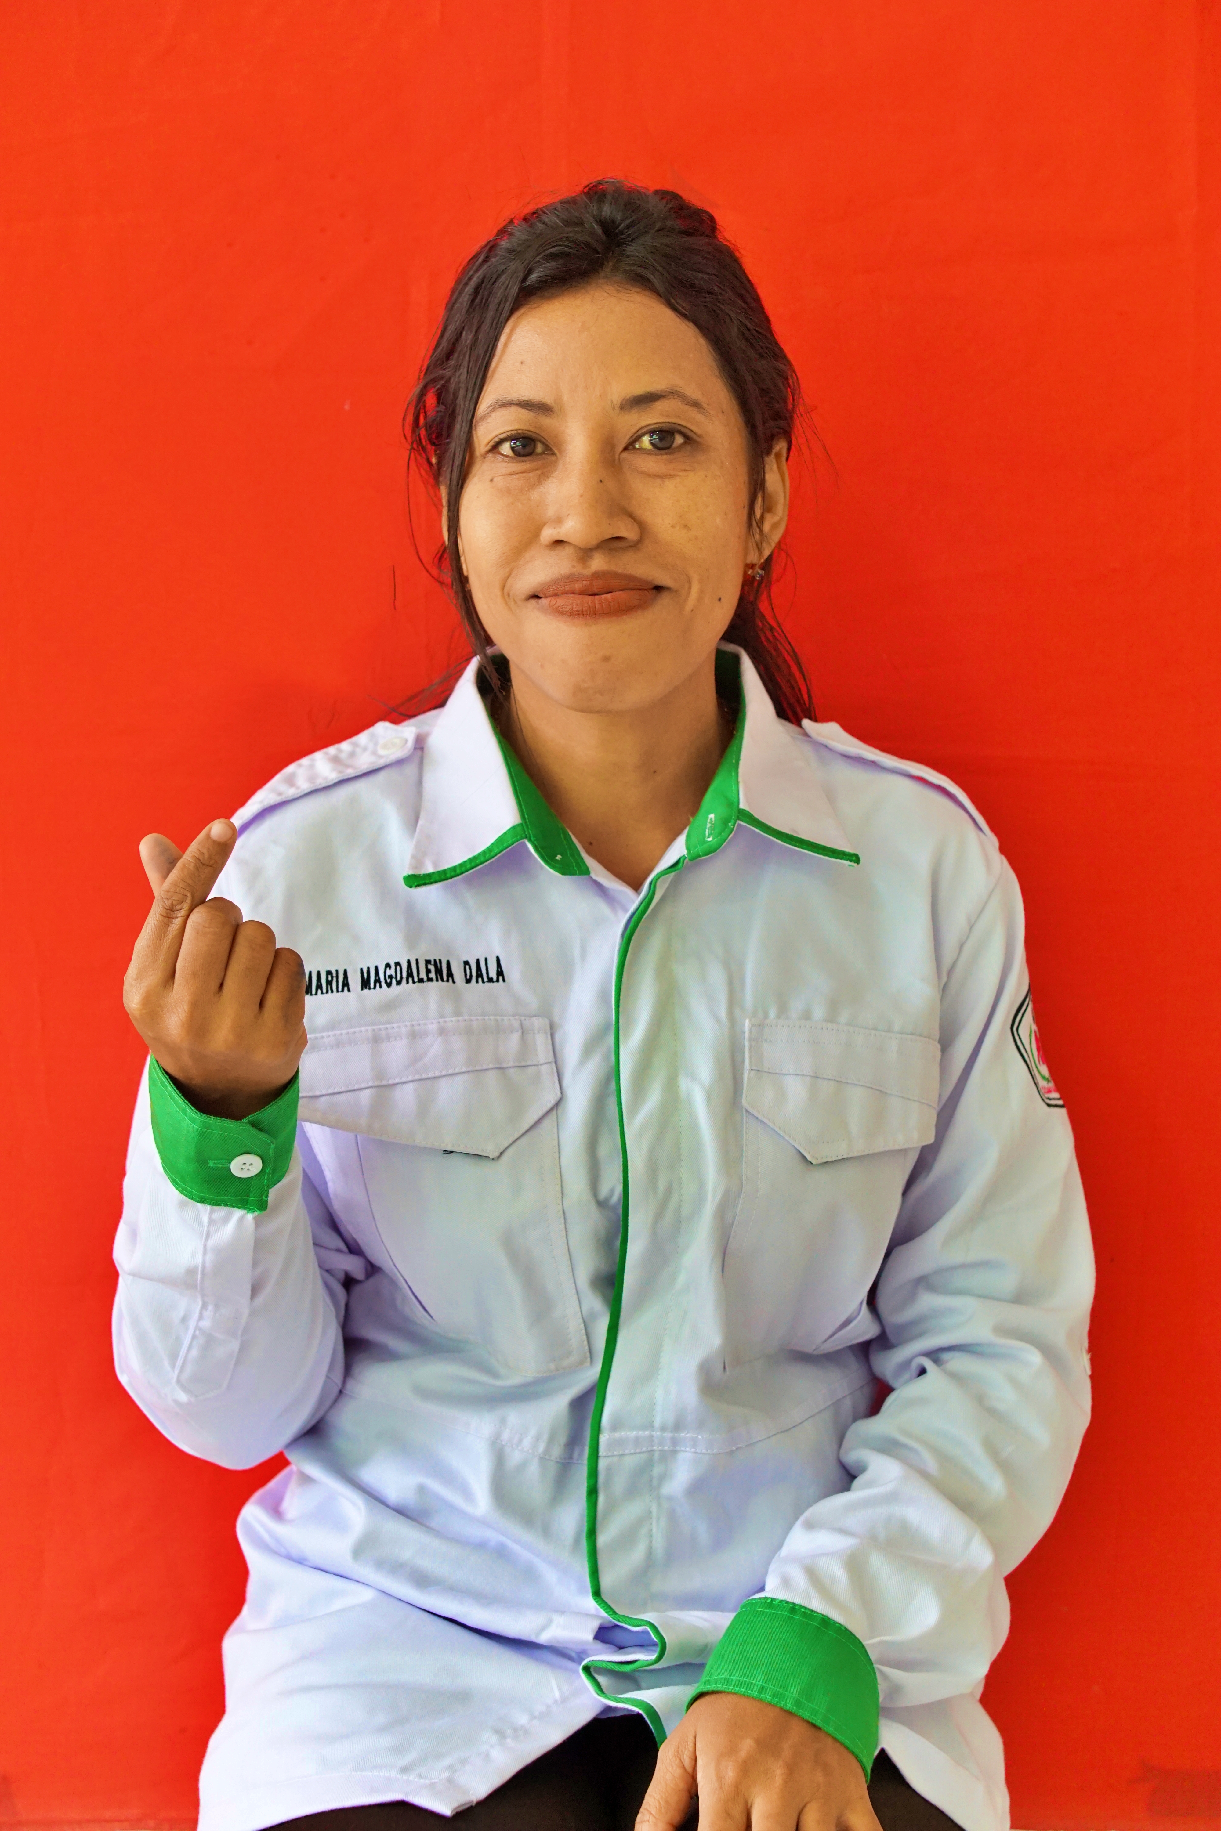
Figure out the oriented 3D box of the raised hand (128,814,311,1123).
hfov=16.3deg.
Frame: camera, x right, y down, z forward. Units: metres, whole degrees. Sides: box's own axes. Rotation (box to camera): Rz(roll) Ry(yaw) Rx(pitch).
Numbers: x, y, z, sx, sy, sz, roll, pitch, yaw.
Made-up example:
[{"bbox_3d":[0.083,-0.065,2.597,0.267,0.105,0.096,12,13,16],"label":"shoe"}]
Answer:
[{"bbox_3d":[-0.161,0.021,1.745,0.077,0.123,0.090,0,5,-6],"label":"raised hand"}]

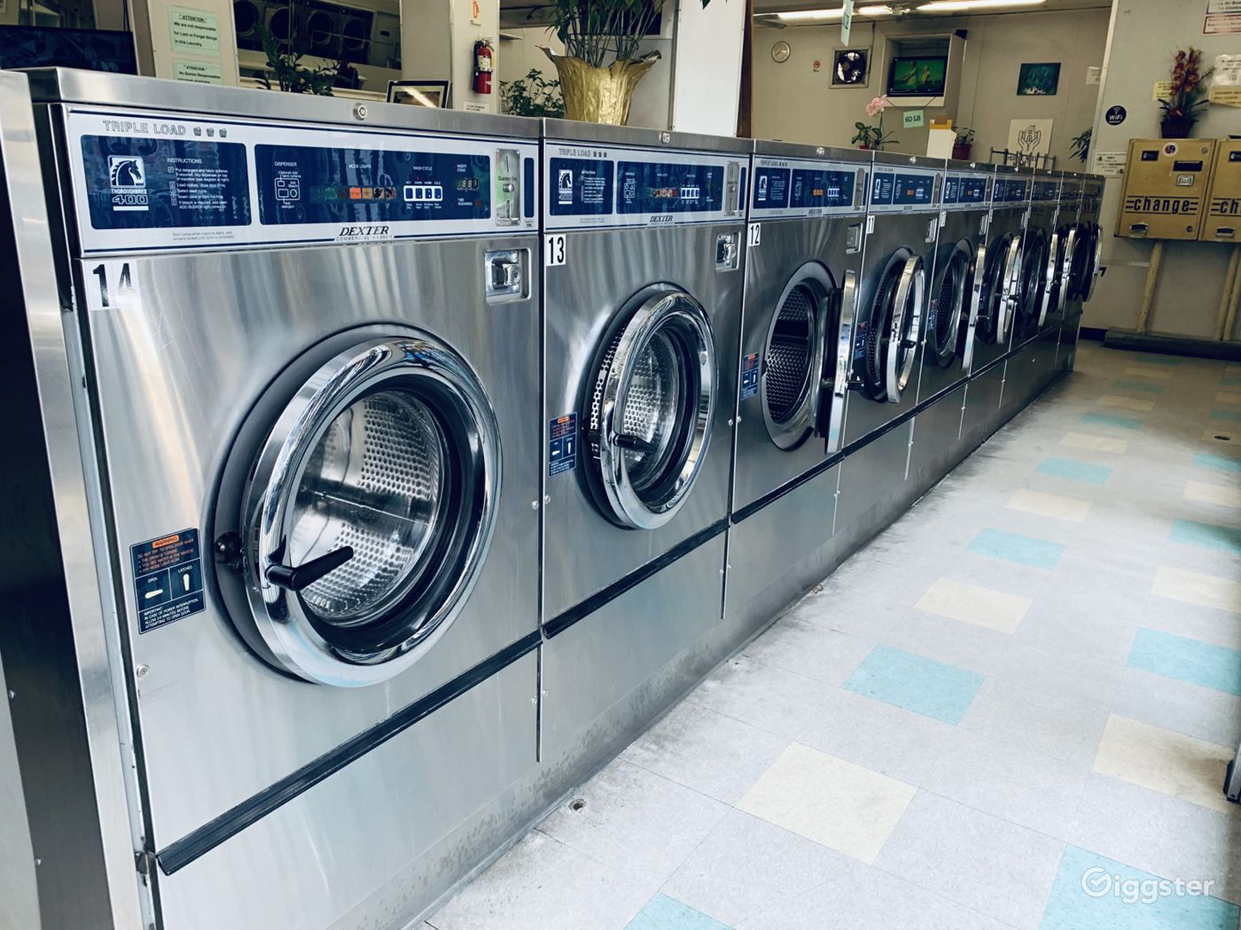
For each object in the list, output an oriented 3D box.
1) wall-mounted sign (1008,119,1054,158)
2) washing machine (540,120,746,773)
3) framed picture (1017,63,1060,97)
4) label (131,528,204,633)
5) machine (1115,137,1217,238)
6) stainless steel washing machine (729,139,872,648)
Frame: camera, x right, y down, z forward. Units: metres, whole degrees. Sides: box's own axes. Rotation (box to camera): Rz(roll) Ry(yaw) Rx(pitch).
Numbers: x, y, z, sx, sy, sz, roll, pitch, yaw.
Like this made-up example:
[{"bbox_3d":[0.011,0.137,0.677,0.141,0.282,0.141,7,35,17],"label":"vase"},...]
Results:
[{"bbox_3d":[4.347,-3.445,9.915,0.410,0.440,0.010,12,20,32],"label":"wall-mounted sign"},{"bbox_3d":[-0.185,-0.099,2.232,0.870,1.320,0.775,12,20,32],"label":"washing machine"},{"bbox_3d":[4.363,-4.024,9.722,0.385,0.312,0.020,12,20,32],"label":"framed picture"},{"bbox_3d":[-0.554,0.142,1.147,0.004,0.113,0.088,12,20,32],"label":"label"},{"bbox_3d":[4.446,-2.249,7.599,0.588,0.763,0.320,12,20,32],"label":"machine"},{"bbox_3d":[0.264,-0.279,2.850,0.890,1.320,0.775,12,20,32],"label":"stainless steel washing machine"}]

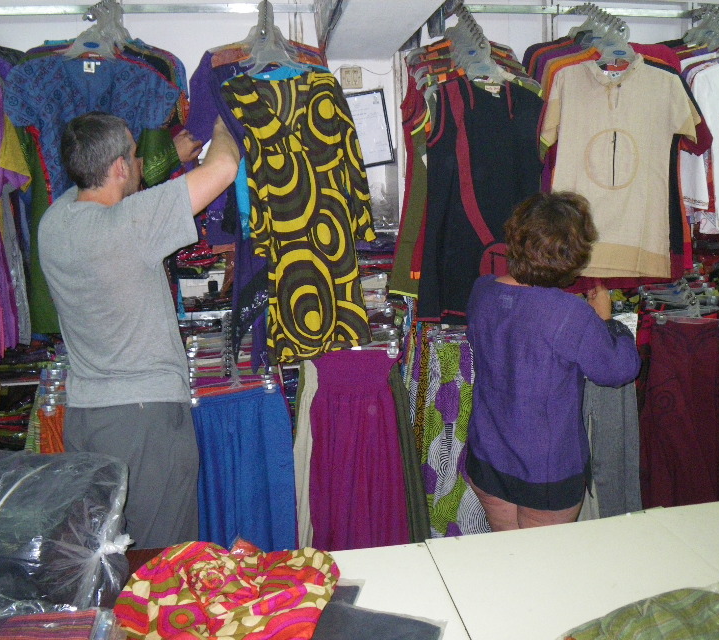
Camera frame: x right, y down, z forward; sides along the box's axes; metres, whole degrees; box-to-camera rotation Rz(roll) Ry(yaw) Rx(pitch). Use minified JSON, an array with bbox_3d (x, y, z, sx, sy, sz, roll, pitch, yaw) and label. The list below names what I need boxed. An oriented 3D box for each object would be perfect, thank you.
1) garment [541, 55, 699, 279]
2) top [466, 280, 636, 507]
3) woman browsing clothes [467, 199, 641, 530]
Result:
[{"bbox_3d":[0.879,-0.512,2.352,0.500,0.720,0.120,1,8,8],"label":"garment"},{"bbox_3d":[0.592,0.197,2.118,0.440,0.670,0.360,3,9,22],"label":"top"},{"bbox_3d":[0.606,0.404,2.157,0.450,1.580,0.400,3,9,22],"label":"woman browsing clothes"}]

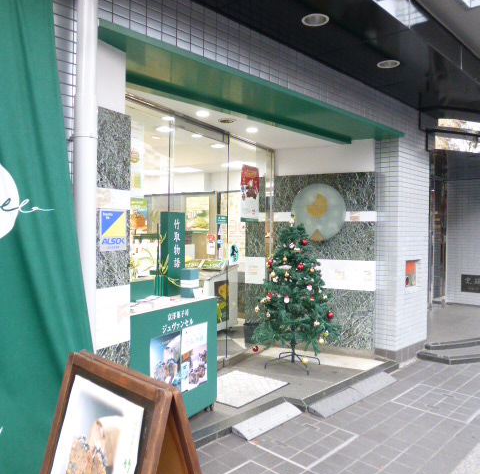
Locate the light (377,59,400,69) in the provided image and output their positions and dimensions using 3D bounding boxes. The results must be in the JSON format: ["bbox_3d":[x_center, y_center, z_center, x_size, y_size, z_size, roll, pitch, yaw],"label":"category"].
[{"bbox_3d":[1.191,-1.391,3.546,0.184,0.040,0.184,0,1,0],"label":"light"}]

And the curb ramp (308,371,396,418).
[{"bbox_3d":[1.007,1.331,3.810,0.159,0.046,1.182,1,1,44],"label":"curb ramp"}]

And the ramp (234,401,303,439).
[{"bbox_3d":[0.213,1.337,3.253,0.169,0.046,0.616,1,1,44],"label":"ramp"}]

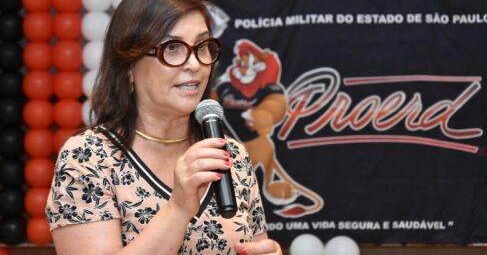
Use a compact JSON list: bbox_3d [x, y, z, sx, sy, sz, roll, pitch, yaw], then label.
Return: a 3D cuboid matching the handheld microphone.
[{"bbox_3d":[-0.046,0.052,2.250,0.052,0.230,0.052,-11,-25,0],"label":"handheld microphone"}]

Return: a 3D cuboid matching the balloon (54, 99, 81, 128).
[{"bbox_3d":[-0.564,-0.043,4.050,0.094,0.094,0.097,-1,0,0],"label":"balloon"}]

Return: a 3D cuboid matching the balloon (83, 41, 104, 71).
[{"bbox_3d":[-0.470,-0.229,4.050,0.094,0.094,0.097,-1,0,0],"label":"balloon"}]

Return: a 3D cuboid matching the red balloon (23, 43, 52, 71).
[{"bbox_3d":[-0.750,-0.260,4.600,0.107,0.107,0.107,0,2,0],"label":"red balloon"}]

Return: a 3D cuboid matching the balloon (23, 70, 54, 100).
[{"bbox_3d":[-0.910,-0.190,5.600,0.131,0.131,0.131,-1,2,0],"label":"balloon"}]

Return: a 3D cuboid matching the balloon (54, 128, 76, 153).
[{"bbox_3d":[-0.641,0.059,4.600,0.107,0.107,0.107,0,2,0],"label":"balloon"}]

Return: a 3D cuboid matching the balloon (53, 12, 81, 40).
[{"bbox_3d":[-0.642,-0.371,4.600,0.107,0.107,0.107,0,2,0],"label":"balloon"}]

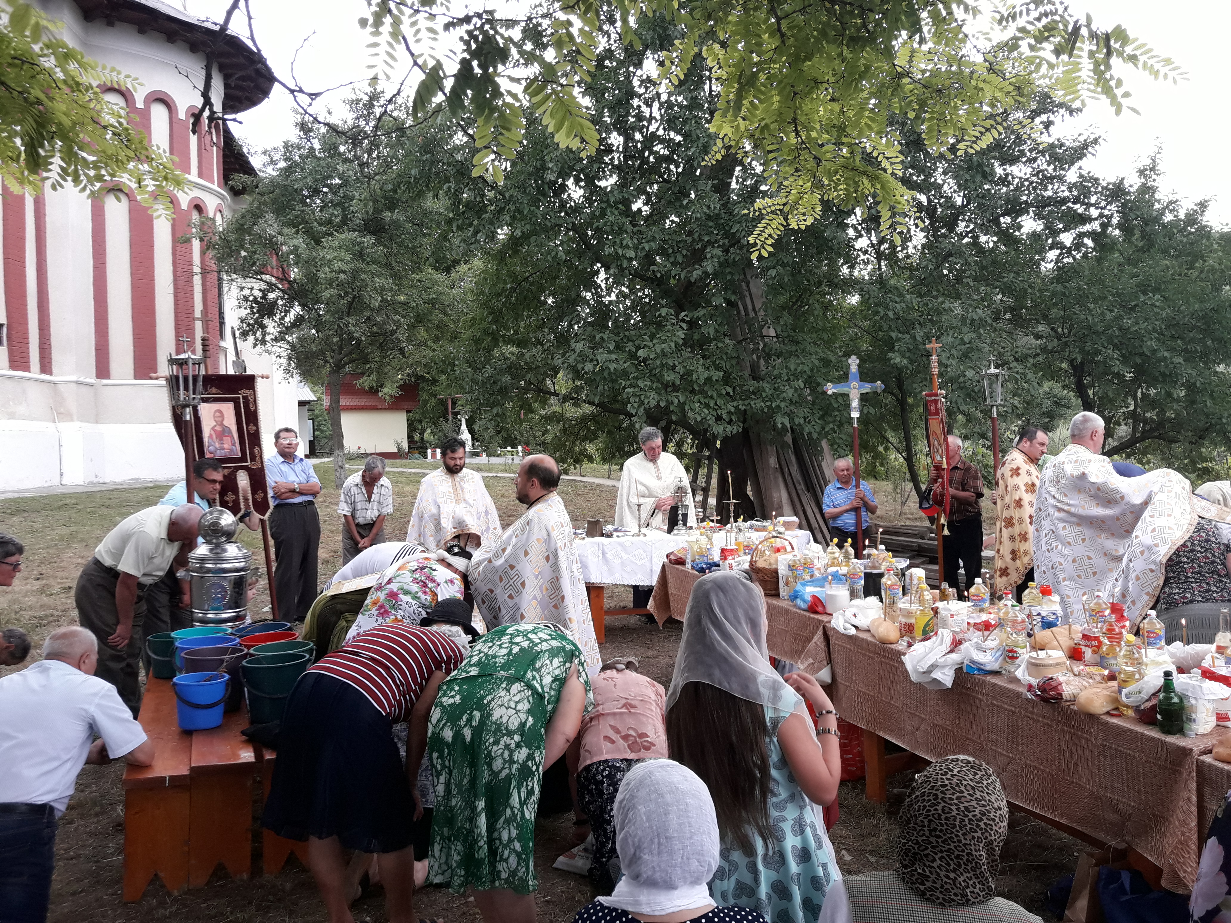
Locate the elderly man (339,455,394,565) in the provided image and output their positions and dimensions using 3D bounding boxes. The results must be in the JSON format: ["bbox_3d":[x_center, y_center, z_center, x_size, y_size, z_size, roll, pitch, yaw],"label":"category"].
[{"bbox_3d":[-2.372,0.708,9.526,0.500,1.500,0.380,0,2,-6],"label":"elderly man"}]

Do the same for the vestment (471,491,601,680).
[{"bbox_3d":[-0.425,0.760,5.300,0.660,1.200,0.620,0,2,12],"label":"vestment"}]

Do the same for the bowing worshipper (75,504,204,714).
[{"bbox_3d":[-2.800,0.920,5.930,0.760,1.320,0.520,-1,2,-15],"label":"bowing worshipper"}]

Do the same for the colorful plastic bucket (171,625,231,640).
[{"bbox_3d":[-1.971,0.937,4.740,0.295,0.245,0.295,-1,1,-24],"label":"colorful plastic bucket"}]

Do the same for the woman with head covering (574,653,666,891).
[{"bbox_3d":[0.030,1.230,4.165,0.460,0.720,0.900,0,2,2],"label":"woman with head covering"}]

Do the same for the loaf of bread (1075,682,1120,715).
[{"bbox_3d":[1.545,0.748,3.165,0.120,0.085,0.245,1,2,45],"label":"loaf of bread"}]

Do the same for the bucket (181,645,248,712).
[{"bbox_3d":[-1.850,1.015,4.600,0.290,0.260,0.290,0,2,0],"label":"bucket"}]

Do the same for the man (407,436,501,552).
[{"bbox_3d":[-1.189,0.653,7.350,0.700,1.700,0.500,-1,2,-14],"label":"man"}]

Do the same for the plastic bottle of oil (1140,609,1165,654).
[{"bbox_3d":[1.943,0.678,3.580,0.081,0.275,0.081,0,2,18],"label":"plastic bottle of oil"}]

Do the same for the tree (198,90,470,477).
[{"bbox_3d":[-6.990,-4.286,25.000,6.400,9.700,6.200,-1,1,0],"label":"tree"}]

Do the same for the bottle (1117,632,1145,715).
[{"bbox_3d":[1.738,0.720,3.360,0.083,0.275,0.083,0,2,0],"label":"bottle"}]

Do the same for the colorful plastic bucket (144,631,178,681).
[{"bbox_3d":[-2.211,0.960,4.940,0.240,0.200,0.235,-1,1,-24],"label":"colorful plastic bucket"}]

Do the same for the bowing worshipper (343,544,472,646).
[{"bbox_3d":[-1.009,0.980,4.870,0.820,1.150,0.500,-1,2,-37],"label":"bowing worshipper"}]

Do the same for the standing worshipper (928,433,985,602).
[{"bbox_3d":[2.686,0.613,7.800,0.400,1.680,0.470,-1,1,-30],"label":"standing worshipper"}]

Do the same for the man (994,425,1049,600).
[{"bbox_3d":[2.822,0.602,6.900,0.500,1.710,0.580,0,1,21],"label":"man"}]

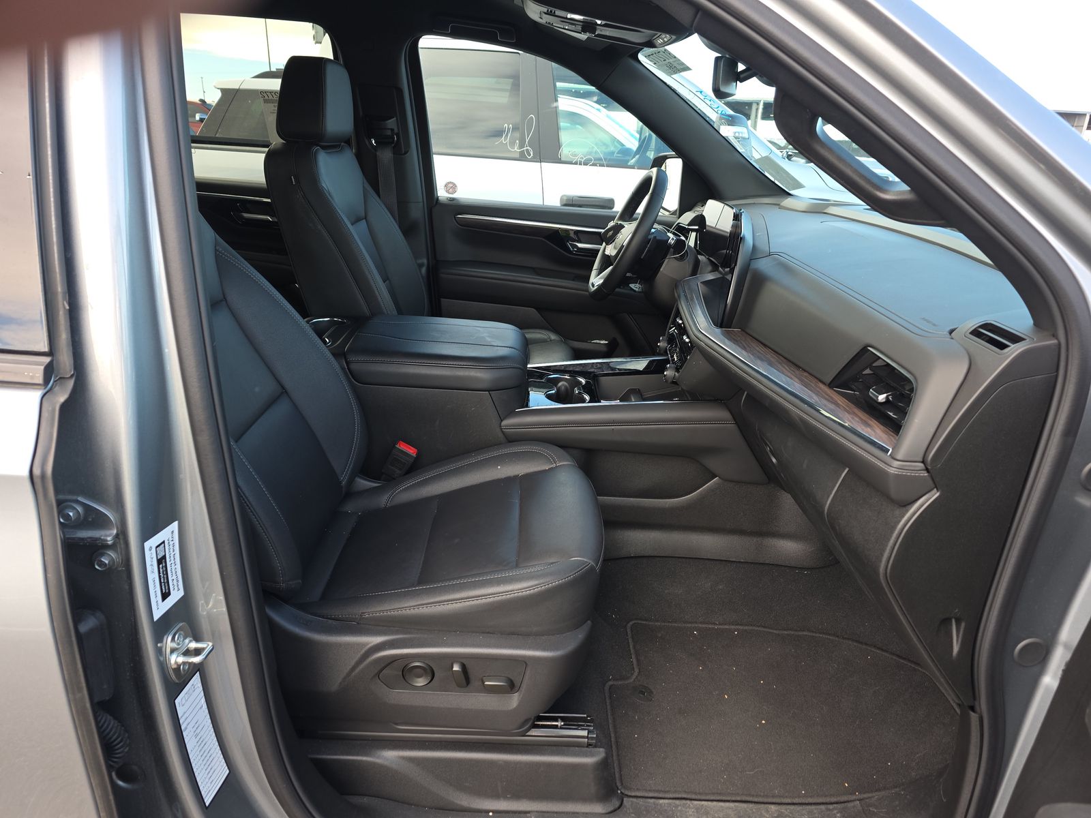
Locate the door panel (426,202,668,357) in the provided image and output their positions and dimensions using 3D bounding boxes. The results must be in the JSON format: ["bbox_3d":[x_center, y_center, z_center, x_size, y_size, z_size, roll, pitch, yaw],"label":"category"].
[{"bbox_3d":[0.068,-0.328,2.350,0.845,0.680,0.144,0,20,-2],"label":"door panel"}]

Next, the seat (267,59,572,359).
[{"bbox_3d":[-0.274,-0.364,1.937,0.731,1.020,0.556,0,20,-2],"label":"seat"}]

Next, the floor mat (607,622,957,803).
[{"bbox_3d":[0.443,0.537,1.373,0.690,0.031,0.464,0,20,-2],"label":"floor mat"}]

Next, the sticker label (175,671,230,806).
[{"bbox_3d":[-0.402,0.389,0.853,0.002,0.153,0.049,0,20,9],"label":"sticker label"}]

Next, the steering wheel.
[{"bbox_3d":[0.226,-0.451,1.927,0.103,0.386,0.386,23,18,-10],"label":"steering wheel"}]

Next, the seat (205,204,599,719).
[{"bbox_3d":[-0.294,-0.072,1.121,0.803,1.009,0.556,0,20,-2],"label":"seat"}]

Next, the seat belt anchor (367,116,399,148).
[{"bbox_3d":[-0.465,-0.793,2.076,0.088,0.088,0.046,0,20,-2],"label":"seat belt anchor"}]

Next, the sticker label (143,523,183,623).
[{"bbox_3d":[-0.406,0.173,0.774,0.002,0.098,0.051,4,20,8],"label":"sticker label"}]

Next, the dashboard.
[{"bbox_3d":[0.515,-0.147,1.597,0.515,0.597,1.504,0,20,-2],"label":"dashboard"}]

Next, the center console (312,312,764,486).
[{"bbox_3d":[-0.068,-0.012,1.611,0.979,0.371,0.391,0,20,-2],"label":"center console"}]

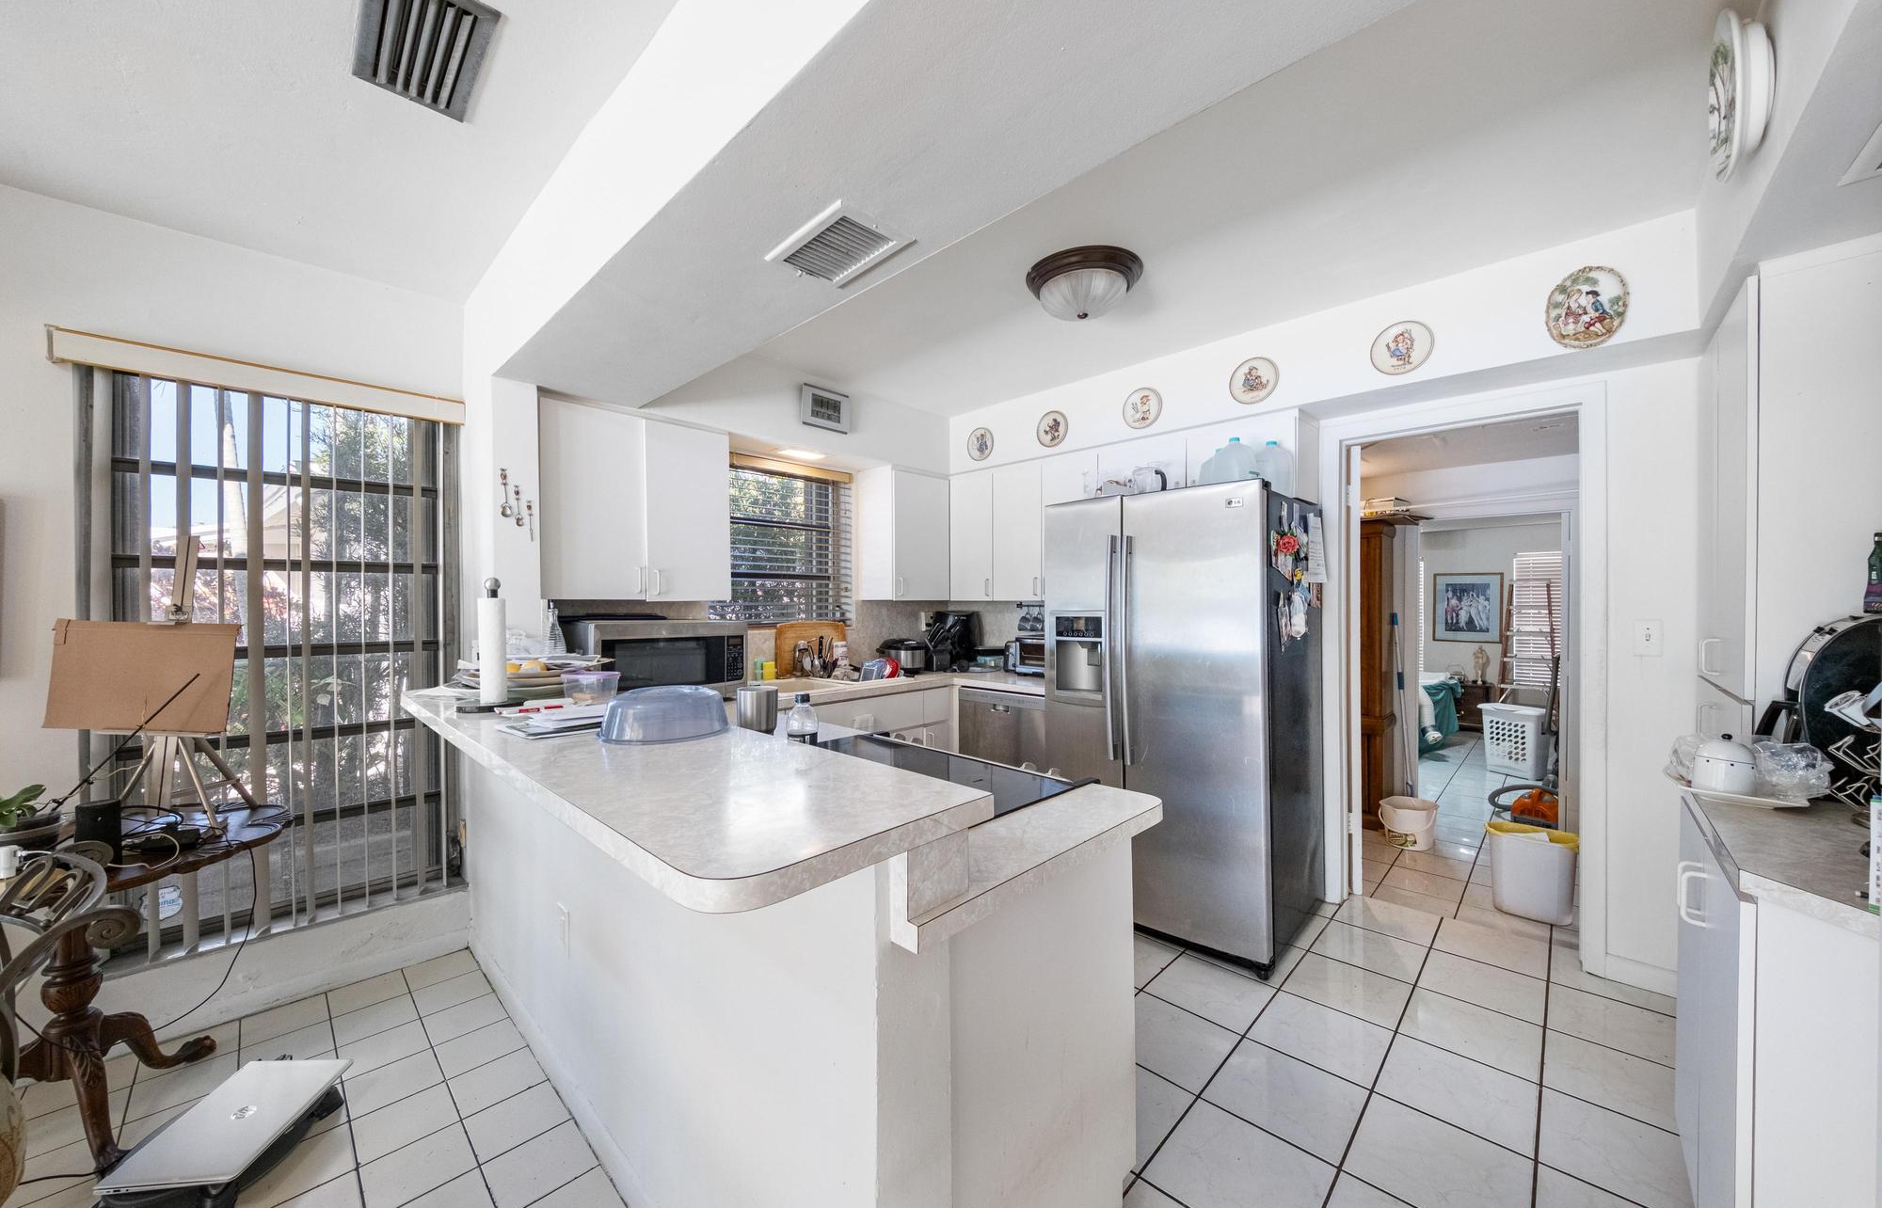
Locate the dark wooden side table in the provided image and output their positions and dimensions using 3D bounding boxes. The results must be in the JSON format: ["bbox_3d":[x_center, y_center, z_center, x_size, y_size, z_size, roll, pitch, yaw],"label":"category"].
[{"bbox_3d":[-2.127,0.983,1.552,0.700,0.720,0.700,0,0,44],"label":"dark wooden side table"}]

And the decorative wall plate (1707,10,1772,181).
[{"bbox_3d":[1.622,-1.025,1.265,0.055,0.310,0.310,0,0,45],"label":"decorative wall plate"}]

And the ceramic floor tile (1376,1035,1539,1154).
[{"bbox_3d":[1.420,1.339,1.725,0.326,0.010,0.326,0,0,45],"label":"ceramic floor tile"}]

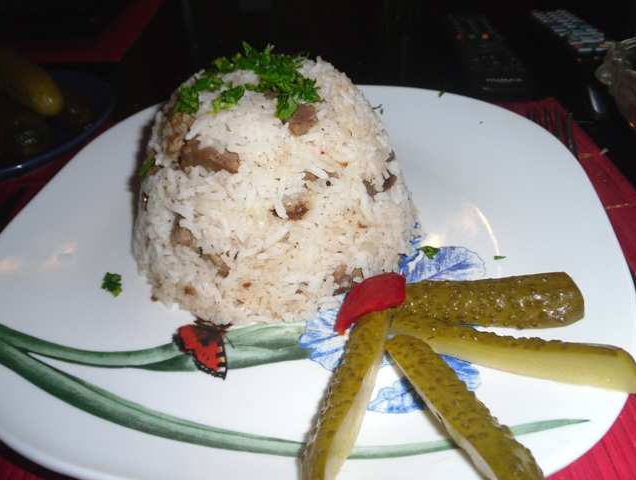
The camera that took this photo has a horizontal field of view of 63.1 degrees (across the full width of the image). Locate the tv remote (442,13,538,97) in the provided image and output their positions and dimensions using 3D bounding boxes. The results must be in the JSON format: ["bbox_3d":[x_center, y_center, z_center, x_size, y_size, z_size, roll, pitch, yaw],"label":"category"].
[{"bbox_3d":[0.142,-0.161,0.447,0.046,0.018,0.183,1,40,4],"label":"tv remote"}]

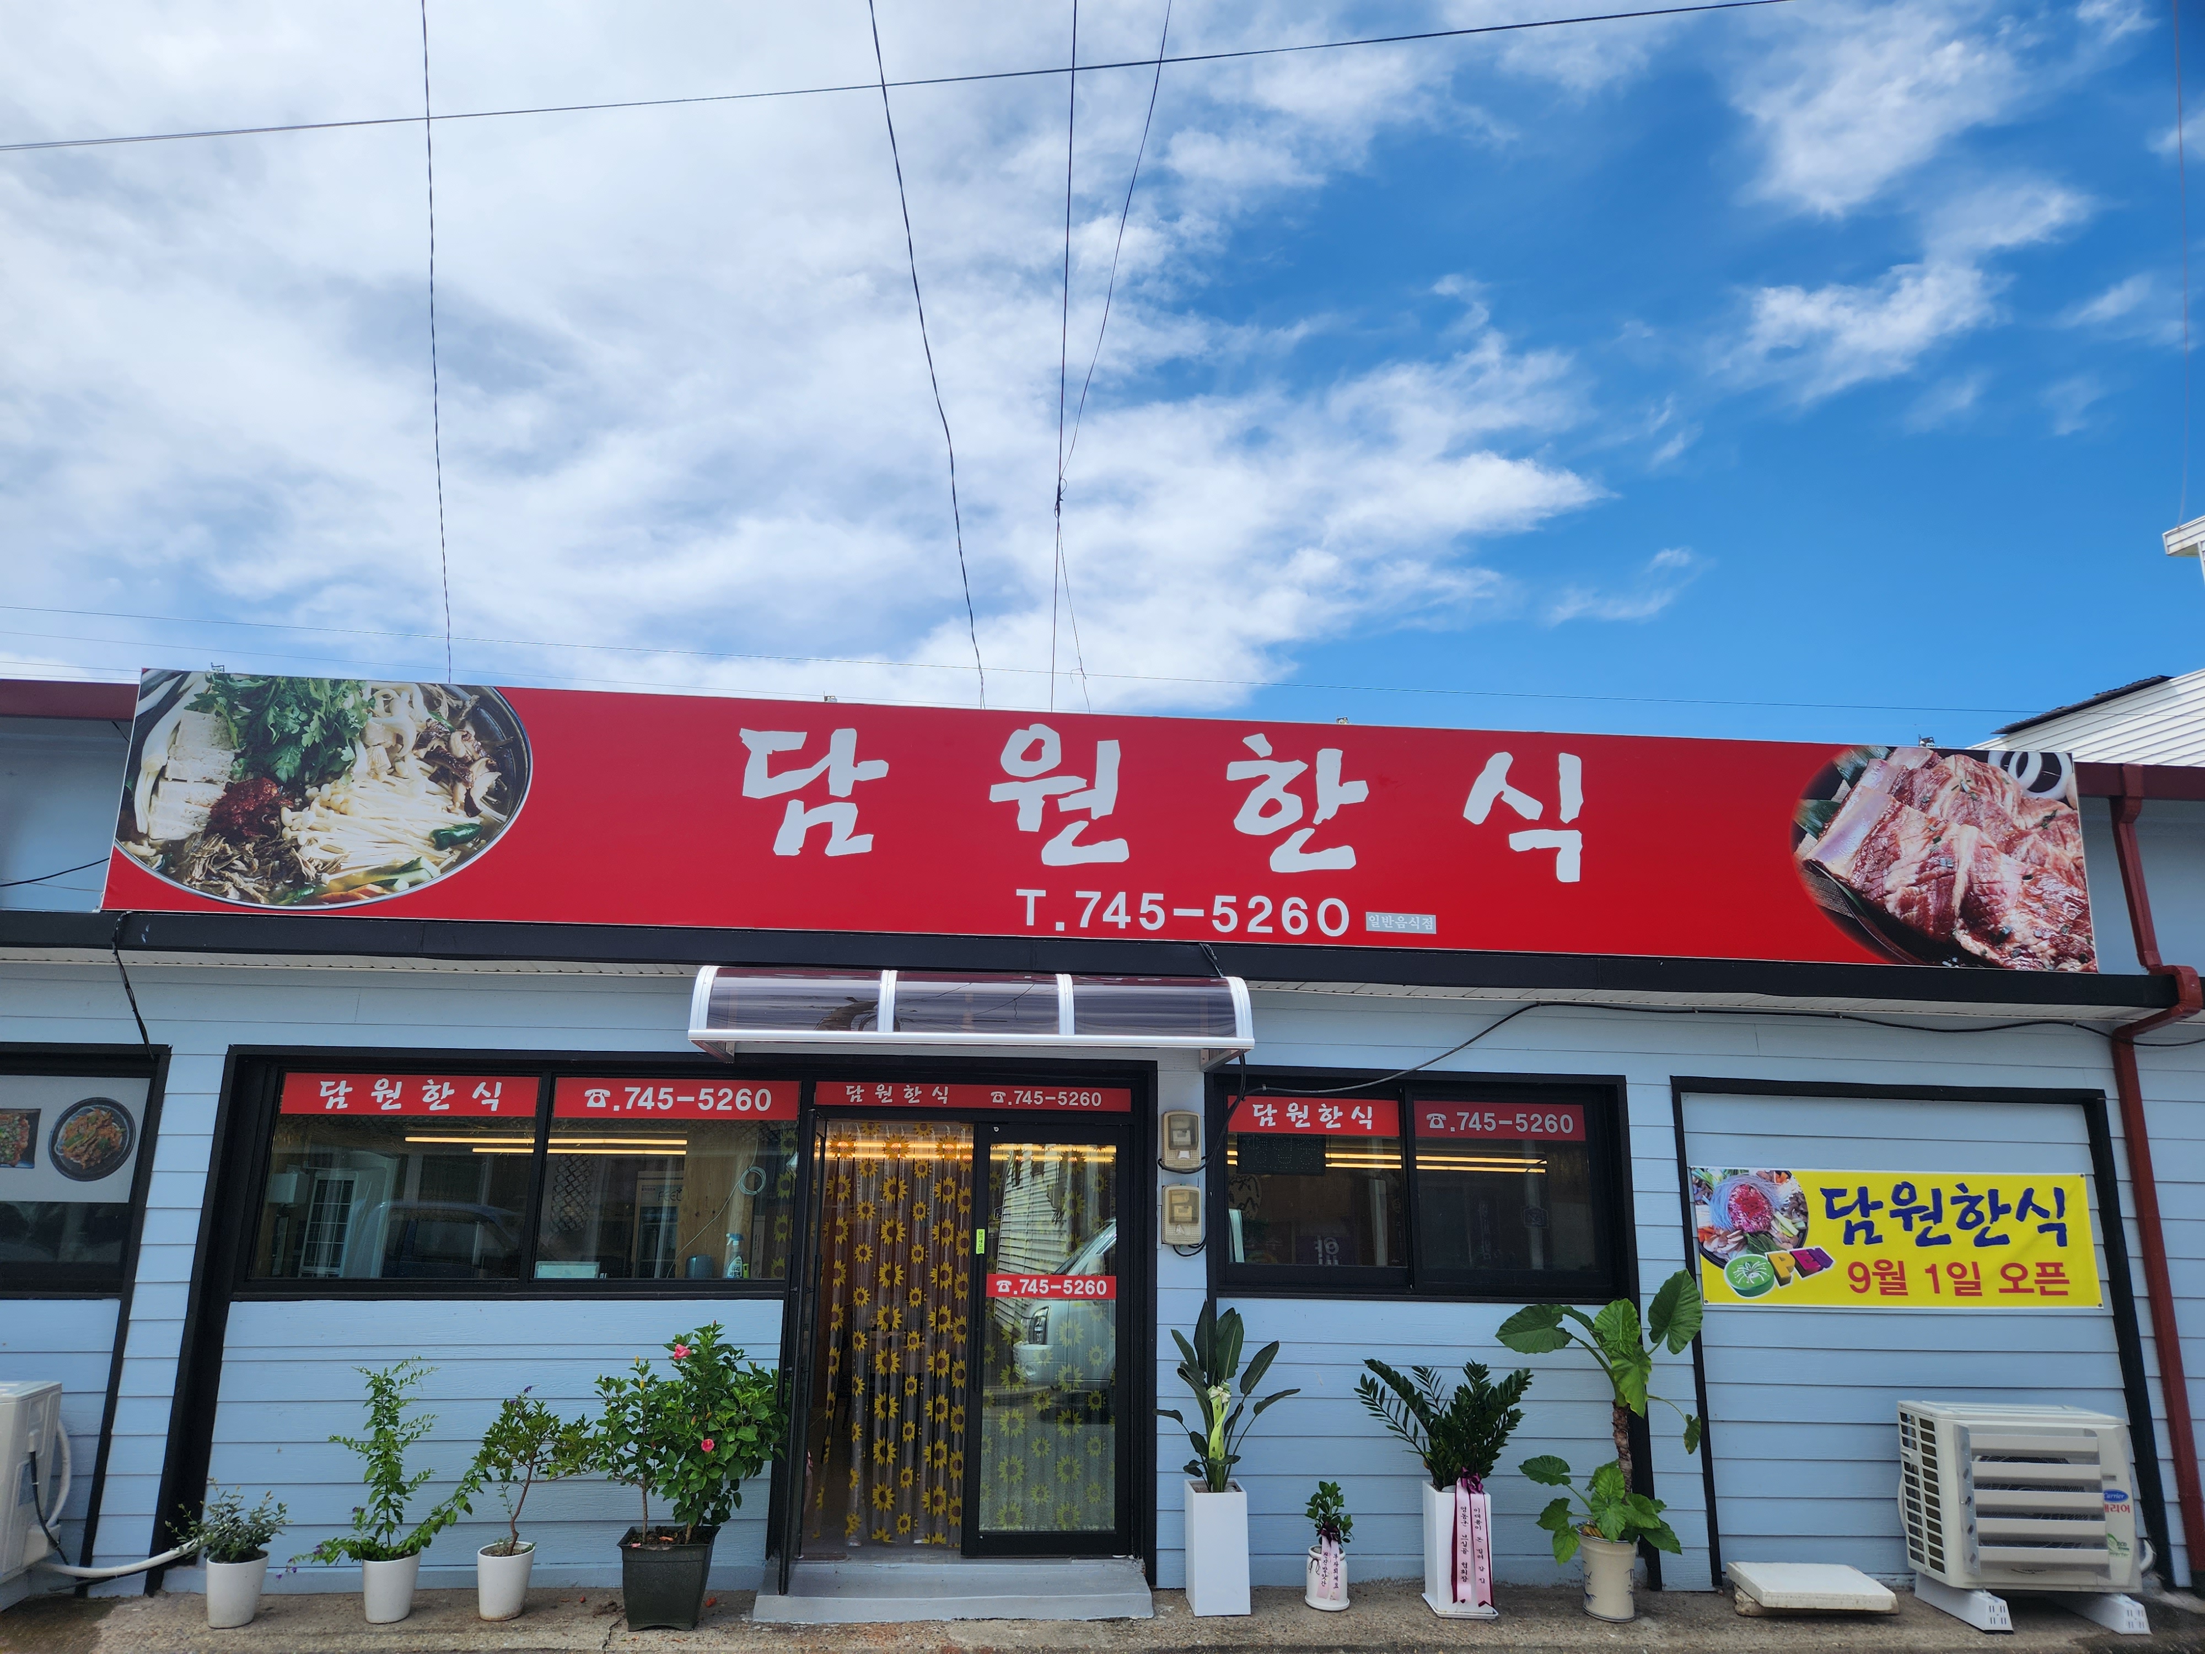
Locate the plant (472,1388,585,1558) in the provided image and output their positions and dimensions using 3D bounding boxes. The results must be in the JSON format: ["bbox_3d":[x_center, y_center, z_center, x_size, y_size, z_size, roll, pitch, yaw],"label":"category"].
[{"bbox_3d":[-2.462,2.767,6.294,0.462,0.661,0.440,2,-14,-5],"label":"plant"}]

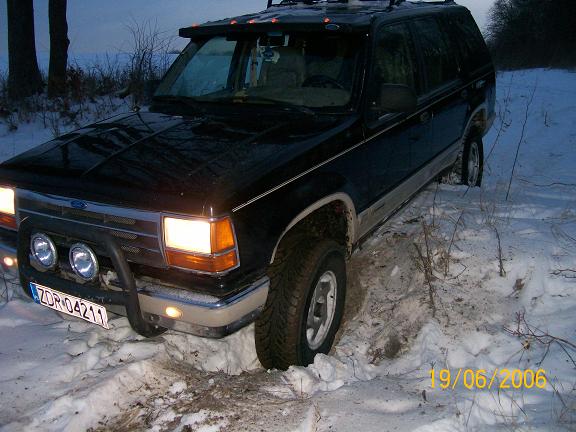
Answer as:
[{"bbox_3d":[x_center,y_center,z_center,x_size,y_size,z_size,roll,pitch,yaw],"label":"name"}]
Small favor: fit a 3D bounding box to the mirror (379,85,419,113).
[{"bbox_3d":[0.610,-0.653,3.329,0.220,0.150,0.130,10,24,31],"label":"mirror"}]

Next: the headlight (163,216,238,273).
[{"bbox_3d":[-0.367,0.111,2.519,0.290,0.225,0.150,10,24,31],"label":"headlight"}]

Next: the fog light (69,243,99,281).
[{"bbox_3d":[-0.881,0.187,2.693,0.175,0.175,0.090,10,24,31],"label":"fog light"}]

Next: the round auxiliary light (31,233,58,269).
[{"bbox_3d":[-1.120,0.147,2.837,0.175,0.175,0.090,10,24,31],"label":"round auxiliary light"}]

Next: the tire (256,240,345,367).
[{"bbox_3d":[0.093,0.495,3.261,0.245,0.745,0.745,8,24,25],"label":"tire"}]

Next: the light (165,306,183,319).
[{"bbox_3d":[-0.484,0.408,2.570,0.080,0.052,0.045,10,24,31],"label":"light"}]

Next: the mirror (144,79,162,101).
[{"bbox_3d":[-0.981,-0.936,4.335,0.220,0.150,0.130,10,24,31],"label":"mirror"}]

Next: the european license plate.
[{"bbox_3d":[-1.026,0.420,2.808,0.520,0.114,0.015,10,28,31],"label":"european license plate"}]

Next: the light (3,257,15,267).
[{"bbox_3d":[-1.453,0.241,3.155,0.080,0.052,0.045,10,24,31],"label":"light"}]

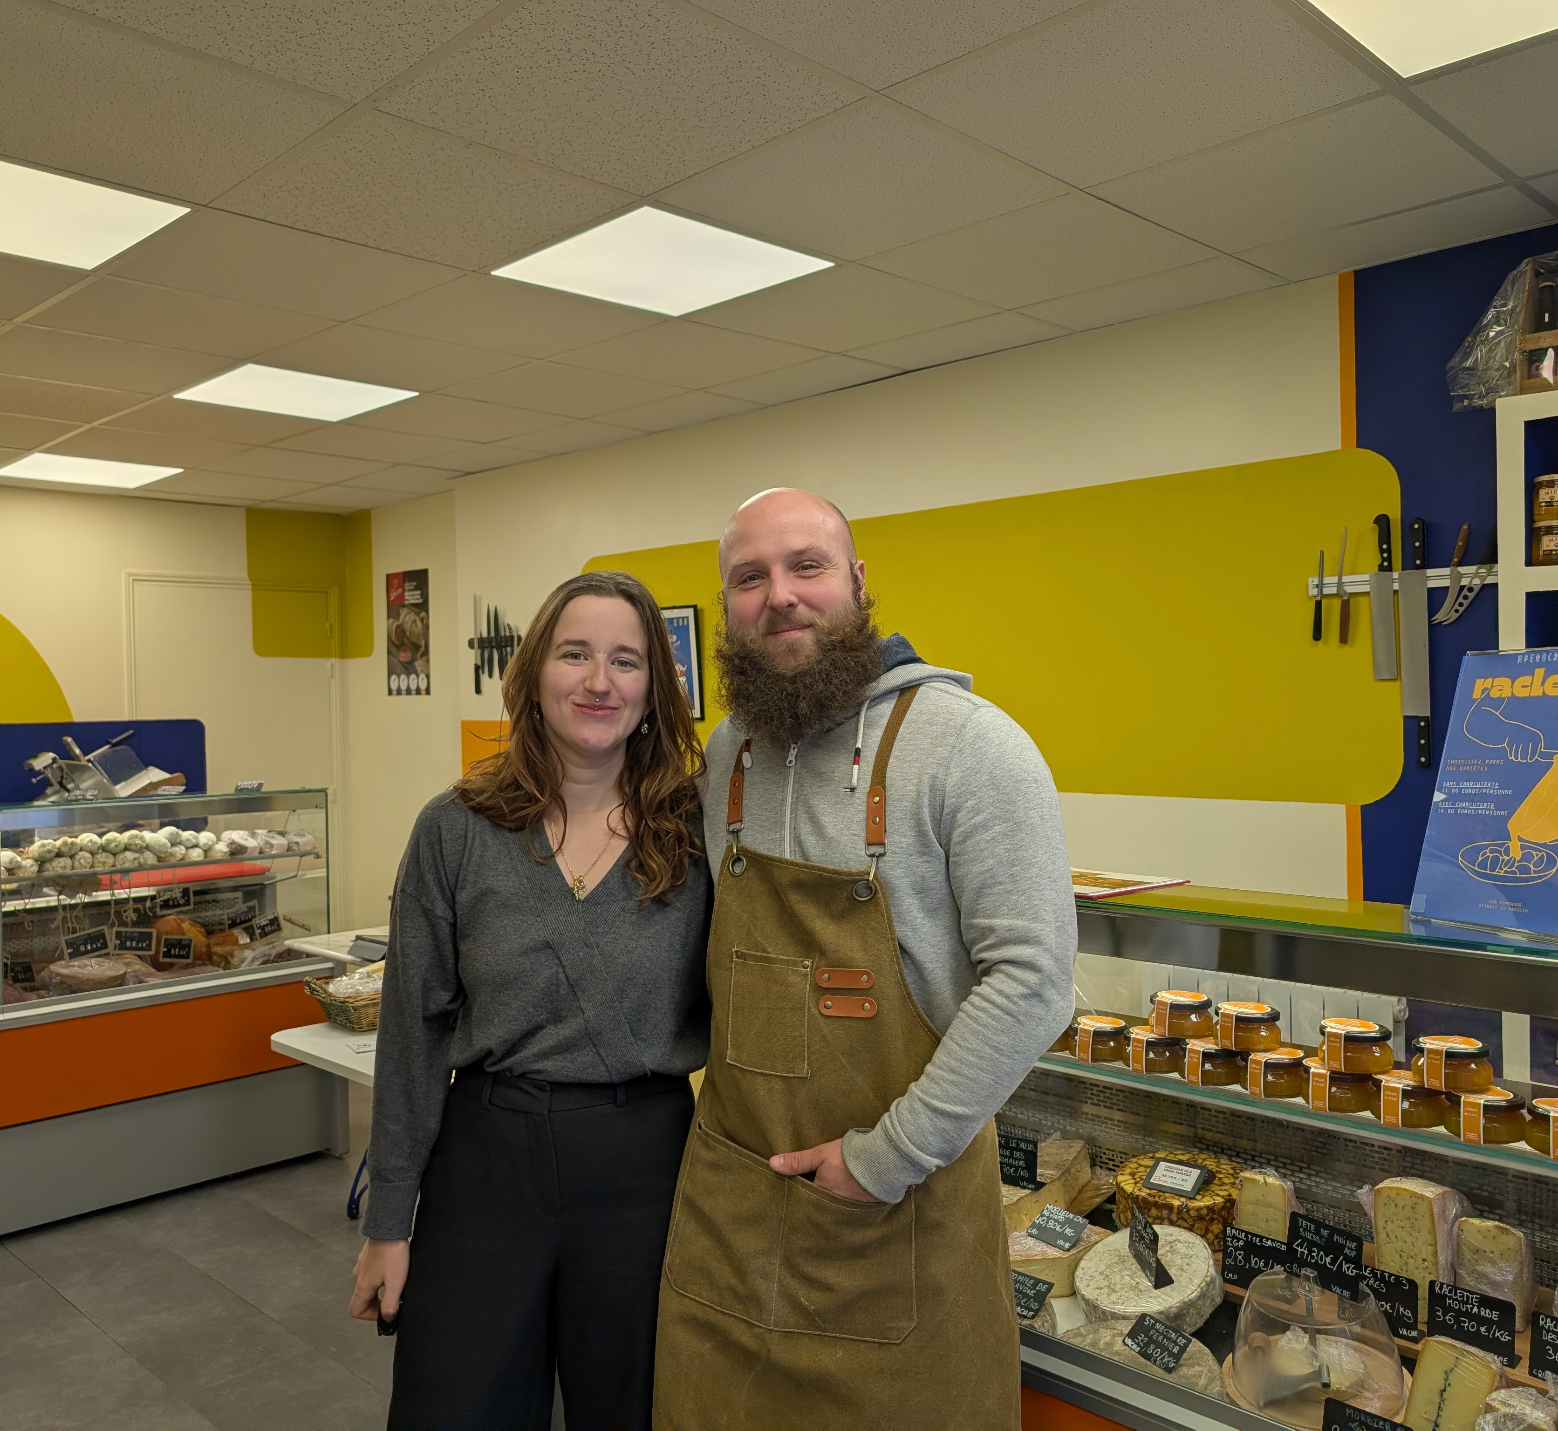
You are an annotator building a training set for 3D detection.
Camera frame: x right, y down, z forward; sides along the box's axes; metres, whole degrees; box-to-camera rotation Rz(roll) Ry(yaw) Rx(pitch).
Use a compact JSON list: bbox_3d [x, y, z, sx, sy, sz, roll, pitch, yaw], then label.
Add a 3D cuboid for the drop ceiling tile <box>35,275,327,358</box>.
[{"bbox_3d":[-1.532,-1.013,3.385,0.596,0.015,0.596,0,2,44],"label":"drop ceiling tile"}]

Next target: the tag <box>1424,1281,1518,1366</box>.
[{"bbox_3d":[0.873,0.760,1.656,0.098,0.075,0.030,0,2,44],"label":"tag"}]

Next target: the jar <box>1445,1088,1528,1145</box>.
[{"bbox_3d":[0.745,0.420,1.390,0.075,0.046,0.075,-1,1,0],"label":"jar"}]

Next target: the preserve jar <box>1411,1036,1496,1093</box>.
[{"bbox_3d":[0.723,0.374,1.416,0.078,0.046,0.078,-1,1,0],"label":"preserve jar"}]

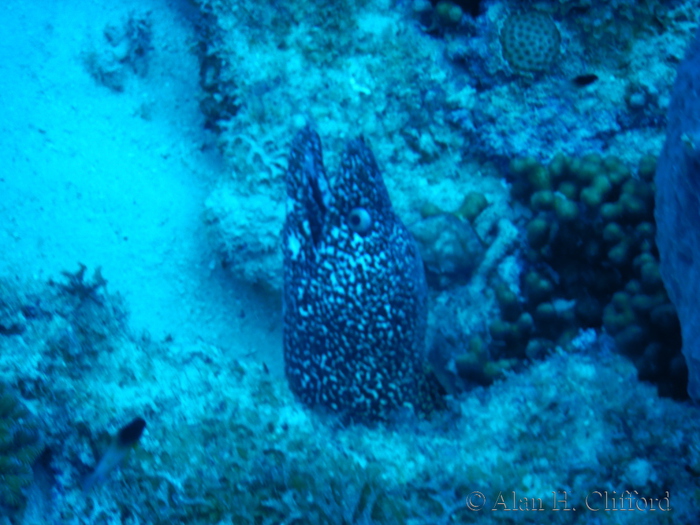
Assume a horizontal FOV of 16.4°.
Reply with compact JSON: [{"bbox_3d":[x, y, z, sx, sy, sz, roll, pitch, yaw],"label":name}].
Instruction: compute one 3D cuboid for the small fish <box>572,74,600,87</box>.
[{"bbox_3d":[0.165,-0.128,1.700,0.020,0.008,0.004,-11,46,-11],"label":"small fish"}]

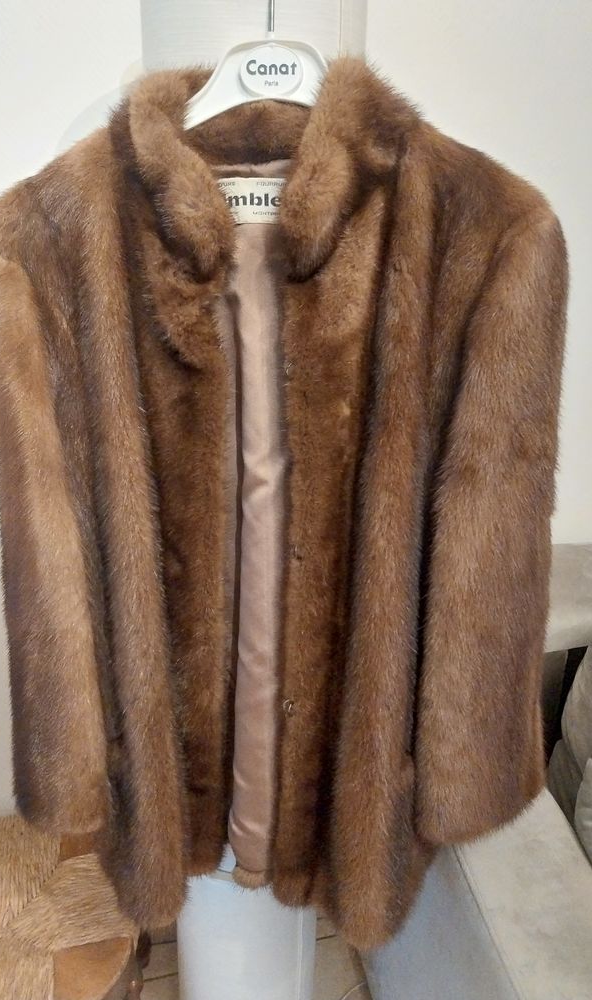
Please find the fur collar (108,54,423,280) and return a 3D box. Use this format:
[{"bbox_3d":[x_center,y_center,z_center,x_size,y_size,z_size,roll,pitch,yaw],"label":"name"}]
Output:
[{"bbox_3d":[-0.022,-0.250,0.562,0.225,0.145,0.150,1,22,0],"label":"fur collar"}]

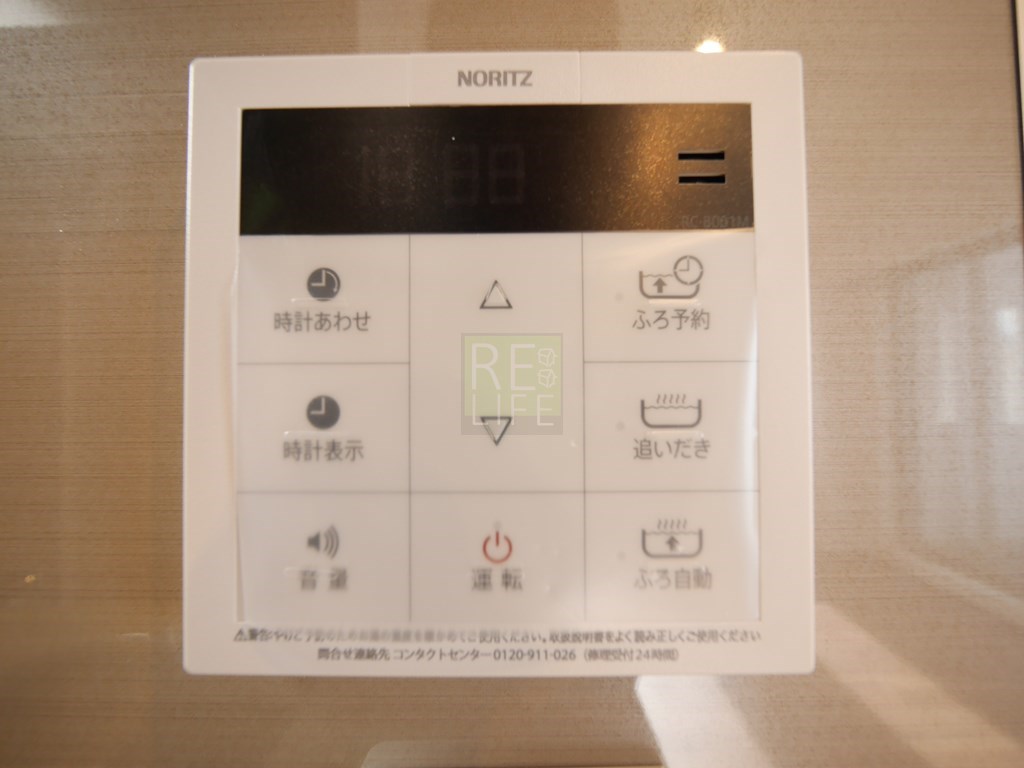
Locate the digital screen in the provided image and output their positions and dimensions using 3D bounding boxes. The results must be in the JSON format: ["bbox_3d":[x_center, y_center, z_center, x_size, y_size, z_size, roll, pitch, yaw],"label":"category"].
[{"bbox_3d":[-0.003,-0.042,0.084,0.100,0.025,0.006,0,-1,0],"label":"digital screen"}]

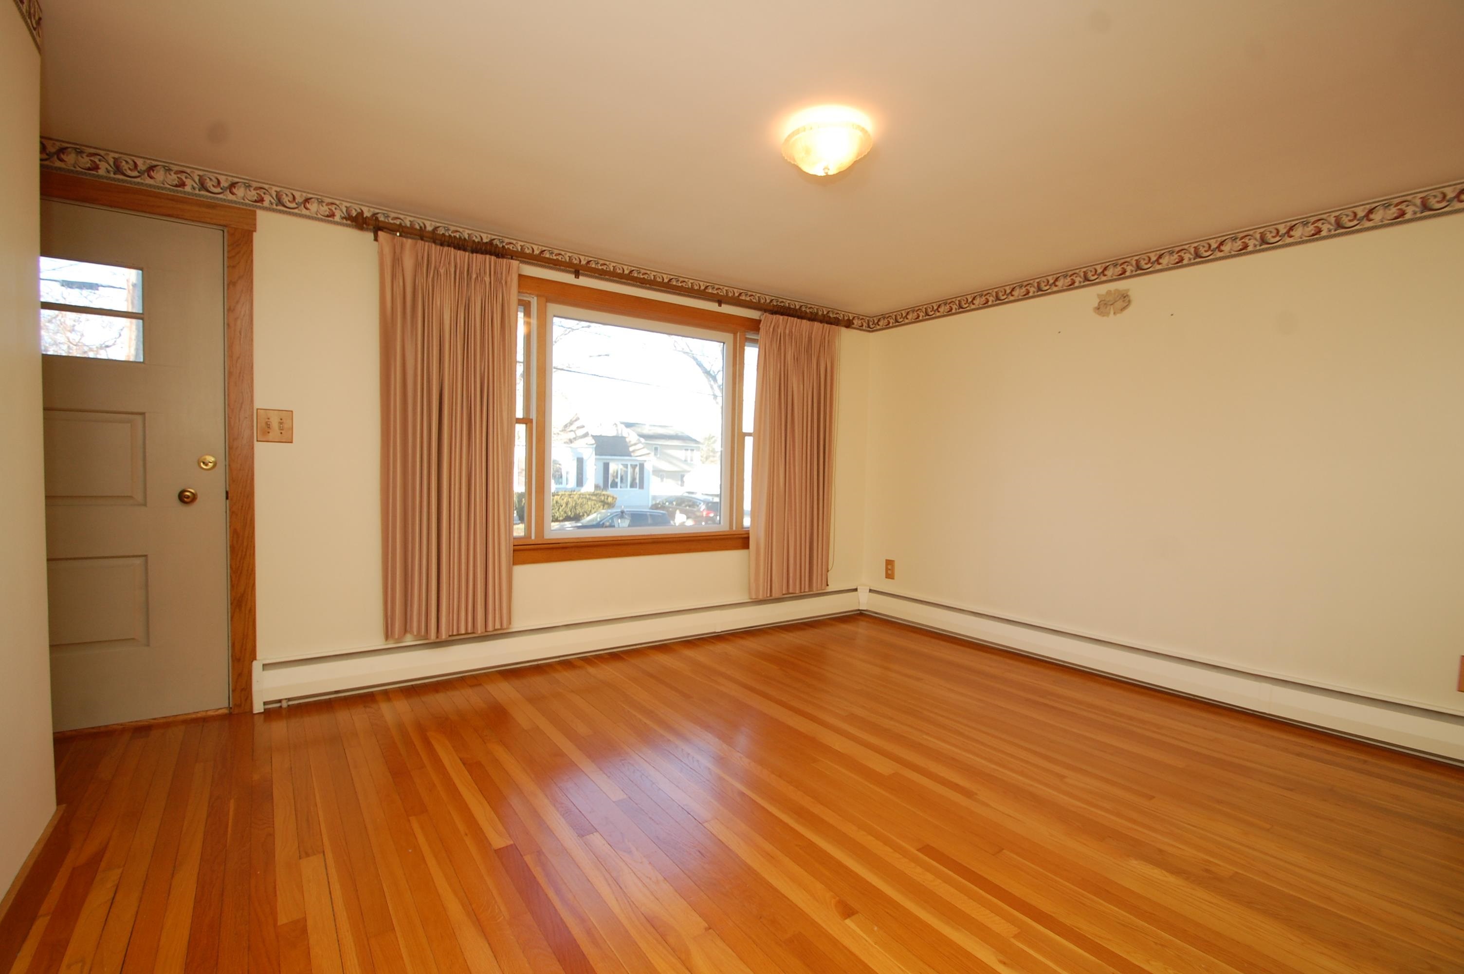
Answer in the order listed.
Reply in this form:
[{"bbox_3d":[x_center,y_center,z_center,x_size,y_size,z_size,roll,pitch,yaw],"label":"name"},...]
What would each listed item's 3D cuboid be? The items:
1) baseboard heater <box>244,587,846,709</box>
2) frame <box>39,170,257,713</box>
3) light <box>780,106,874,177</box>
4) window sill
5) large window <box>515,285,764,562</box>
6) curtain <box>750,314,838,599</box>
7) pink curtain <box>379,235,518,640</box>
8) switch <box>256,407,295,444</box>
[{"bbox_3d":[-0.556,0.871,3.639,3.625,0.208,0.070,0,2,-33],"label":"baseboard heater"},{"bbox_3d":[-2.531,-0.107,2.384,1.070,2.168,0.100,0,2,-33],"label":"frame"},{"bbox_3d":[0.325,-1.152,2.083,0.300,0.150,0.300,1,2,0],"label":"light"},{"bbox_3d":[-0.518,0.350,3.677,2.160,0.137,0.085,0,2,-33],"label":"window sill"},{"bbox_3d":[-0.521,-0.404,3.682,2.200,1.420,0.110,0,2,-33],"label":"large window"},{"bbox_3d":[0.419,-0.206,4.154,0.730,1.855,0.100,0,2,-33],"label":"curtain"},{"bbox_3d":[-1.375,-0.212,2.987,0.620,1.865,0.100,0,2,-33],"label":"pink curtain"},{"bbox_3d":[-2.005,-0.265,2.675,0.130,0.142,0.012,0,2,-33],"label":"switch"}]

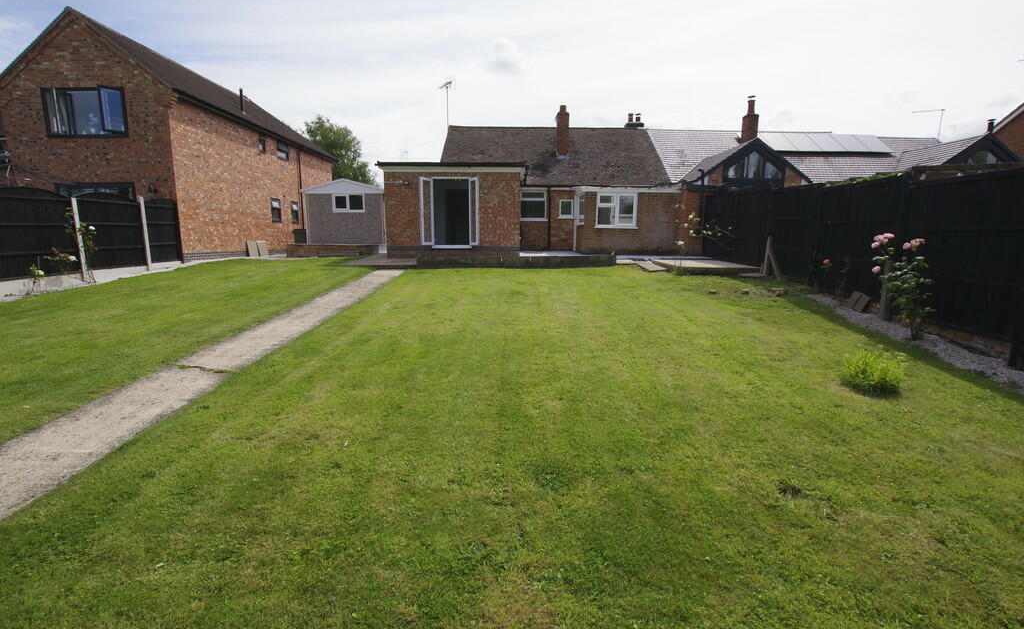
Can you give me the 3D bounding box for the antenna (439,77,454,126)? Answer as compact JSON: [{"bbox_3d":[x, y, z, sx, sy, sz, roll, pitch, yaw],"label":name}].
[{"bbox_3d":[-2.630,-8.560,17.223,0.400,1.950,1.000,-8,12,-38],"label":"antenna"}]

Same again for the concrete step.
[{"bbox_3d":[3.680,-1.265,11.200,0.600,0.120,0.900,0,10,0],"label":"concrete step"}]

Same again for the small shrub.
[{"bbox_3d":[3.140,0.475,3.720,0.460,0.310,0.460,0,10,0],"label":"small shrub"}]

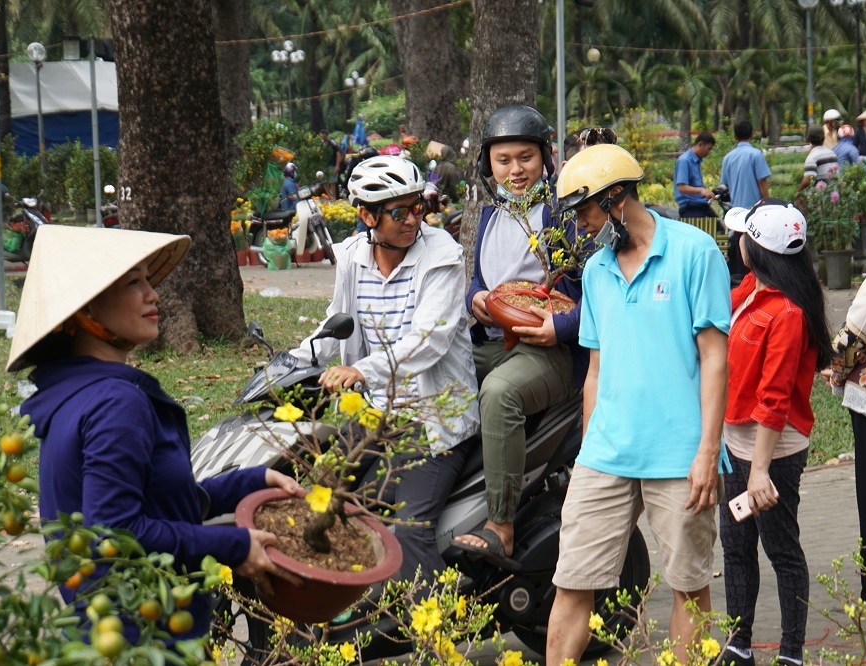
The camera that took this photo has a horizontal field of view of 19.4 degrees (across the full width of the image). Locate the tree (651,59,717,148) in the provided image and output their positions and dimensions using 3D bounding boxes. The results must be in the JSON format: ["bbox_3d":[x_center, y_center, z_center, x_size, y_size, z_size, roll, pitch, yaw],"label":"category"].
[{"bbox_3d":[7.794,-7.023,78.000,2.250,2.900,2.250,-2,5,0],"label":"tree"}]

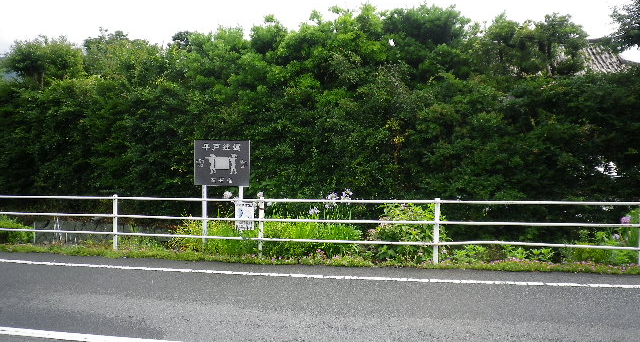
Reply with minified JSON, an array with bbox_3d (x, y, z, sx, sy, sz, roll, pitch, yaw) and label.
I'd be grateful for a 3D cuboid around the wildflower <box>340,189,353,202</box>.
[{"bbox_3d":[0.466,0.436,9.100,0.205,0.210,0.190,0,1,0],"label":"wildflower"}]

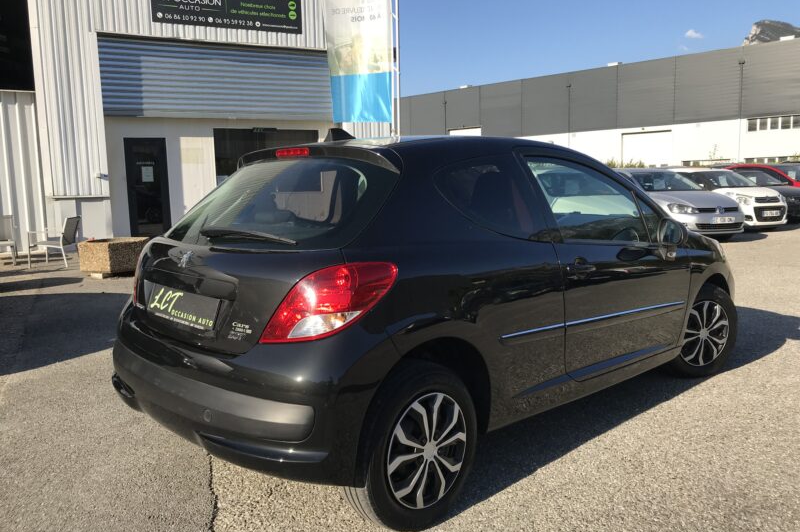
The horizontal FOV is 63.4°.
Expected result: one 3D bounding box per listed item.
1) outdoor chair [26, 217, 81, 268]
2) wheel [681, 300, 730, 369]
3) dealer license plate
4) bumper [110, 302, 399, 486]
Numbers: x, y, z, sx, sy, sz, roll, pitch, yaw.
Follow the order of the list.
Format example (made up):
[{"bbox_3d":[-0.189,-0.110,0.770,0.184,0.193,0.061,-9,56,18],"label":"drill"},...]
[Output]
[{"bbox_3d":[-6.054,-0.423,11.332,0.660,0.860,0.570,-1,7,-4],"label":"outdoor chair"},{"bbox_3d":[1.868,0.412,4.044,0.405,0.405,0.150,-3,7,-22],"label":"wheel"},{"bbox_3d":[-0.822,0.148,2.441,0.520,0.112,0.020,6,-7,45],"label":"dealer license plate"},{"bbox_3d":[-0.748,0.407,2.541,0.430,0.490,1.700,-7,9,-44],"label":"bumper"}]

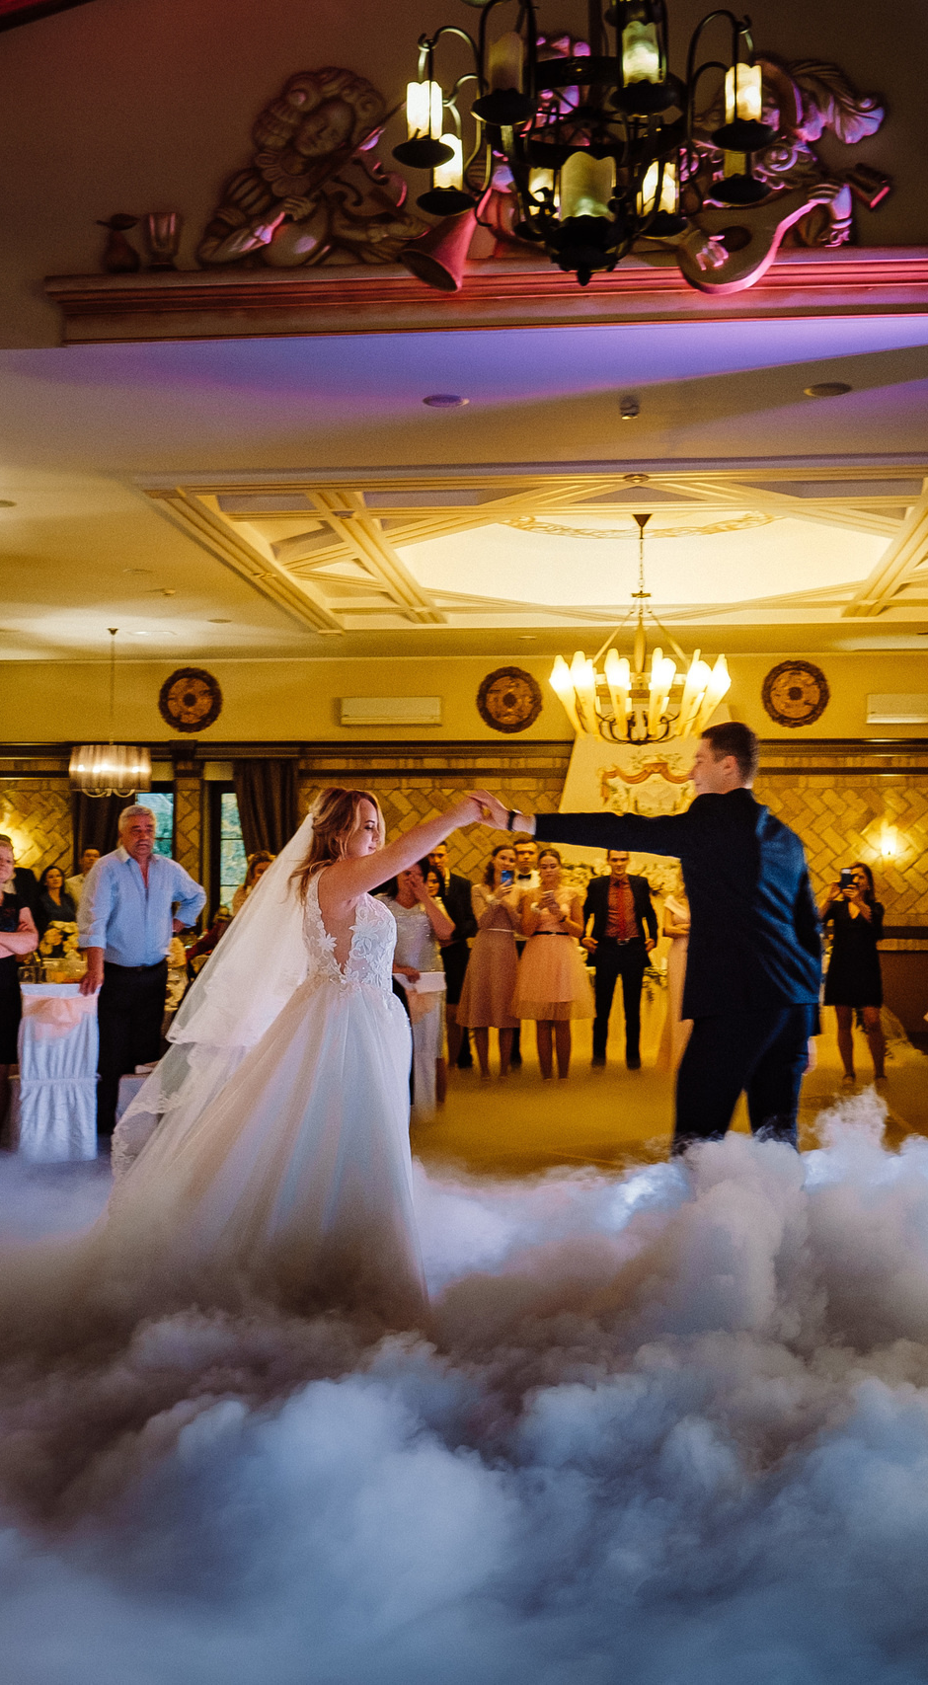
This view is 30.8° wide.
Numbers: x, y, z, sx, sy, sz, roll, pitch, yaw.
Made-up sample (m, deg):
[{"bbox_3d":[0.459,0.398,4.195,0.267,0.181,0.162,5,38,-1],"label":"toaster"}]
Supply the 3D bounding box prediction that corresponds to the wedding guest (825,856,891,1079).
[{"bbox_3d":[2.802,0.933,12.073,0.500,1.570,0.400,0,-2,11],"label":"wedding guest"}]

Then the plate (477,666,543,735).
[{"bbox_3d":[0.467,-1.434,16.989,0.670,0.670,0.060,0,-2,7],"label":"plate"}]

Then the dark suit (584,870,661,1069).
[{"bbox_3d":[1.236,0.909,13.358,0.590,1.772,0.330,0,-2,5],"label":"dark suit"}]

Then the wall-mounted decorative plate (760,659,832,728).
[{"bbox_3d":[3.298,-1.474,16.668,0.670,0.670,0.060,0,-2,7],"label":"wall-mounted decorative plate"}]

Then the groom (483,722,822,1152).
[{"bbox_3d":[0.649,0.542,5.440,0.840,1.862,0.820,-1,-3,44],"label":"groom"}]

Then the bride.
[{"bbox_3d":[-0.543,0.676,5.300,1.220,1.700,0.920,0,-2,7],"label":"bride"}]

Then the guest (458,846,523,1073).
[{"bbox_3d":[0.188,0.859,12.221,0.480,1.691,0.420,1,-2,-5],"label":"guest"}]

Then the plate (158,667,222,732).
[{"bbox_3d":[-2.567,-1.343,15.818,0.620,0.620,0.060,0,-2,6],"label":"plate"}]

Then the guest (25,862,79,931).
[{"bbox_3d":[-3.543,0.982,14.500,0.450,1.580,0.300,1,-2,-14],"label":"guest"}]

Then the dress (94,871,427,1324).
[{"bbox_3d":[-0.661,0.806,5.300,1.080,1.440,0.960,0,-2,7],"label":"dress"}]

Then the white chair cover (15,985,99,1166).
[{"bbox_3d":[-2.037,1.153,8.559,0.420,0.894,0.500,1,-2,-9],"label":"white chair cover"}]

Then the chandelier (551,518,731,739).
[{"bbox_3d":[1.270,-1.524,12.075,1.302,1.632,1.302,0,-2,7],"label":"chandelier"}]

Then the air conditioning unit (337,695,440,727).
[{"bbox_3d":[-0.748,-1.334,17.044,1.050,0.290,0.220,0,-2,7],"label":"air conditioning unit"}]

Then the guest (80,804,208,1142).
[{"bbox_3d":[-1.680,0.707,8.822,0.660,1.809,0.400,1,-2,-22],"label":"guest"}]

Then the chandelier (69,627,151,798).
[{"bbox_3d":[-3.246,-1.188,15.505,0.765,1.561,0.765,0,-2,7],"label":"chandelier"}]

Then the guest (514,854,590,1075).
[{"bbox_3d":[0.633,0.890,12.222,0.560,1.637,0.450,0,-2,2],"label":"guest"}]

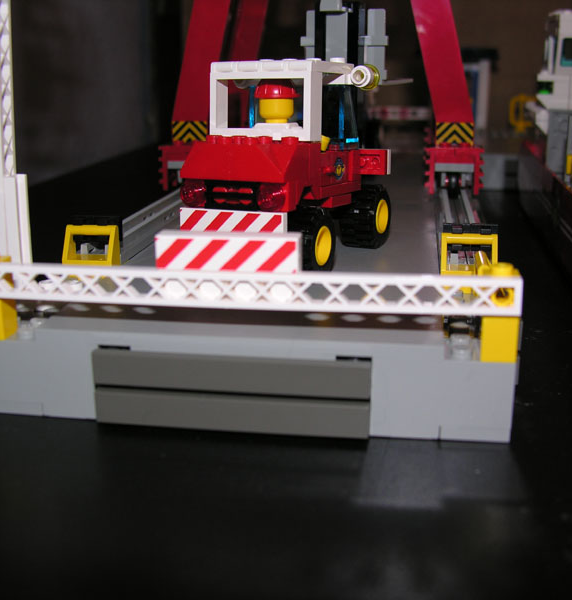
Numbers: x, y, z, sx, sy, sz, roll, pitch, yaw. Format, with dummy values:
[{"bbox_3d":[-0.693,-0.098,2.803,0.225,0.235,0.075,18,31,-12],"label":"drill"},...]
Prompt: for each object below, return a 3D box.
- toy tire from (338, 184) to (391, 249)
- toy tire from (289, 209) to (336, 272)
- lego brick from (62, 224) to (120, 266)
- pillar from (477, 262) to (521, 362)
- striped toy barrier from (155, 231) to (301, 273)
[{"bbox_3d":[0.027,-0.028,0.287,0.012,0.021,0.021,7,17,24],"label":"toy tire"},{"bbox_3d":[0.005,-0.016,0.242,0.012,0.021,0.021,7,17,24],"label":"toy tire"},{"bbox_3d":[-0.059,-0.014,0.257,0.016,0.016,0.010,2,16,9],"label":"lego brick"},{"bbox_3d":[0.047,0.003,0.188,0.008,0.021,0.008,2,16,9],"label":"pillar"},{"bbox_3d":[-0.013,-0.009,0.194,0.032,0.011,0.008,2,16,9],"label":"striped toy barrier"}]

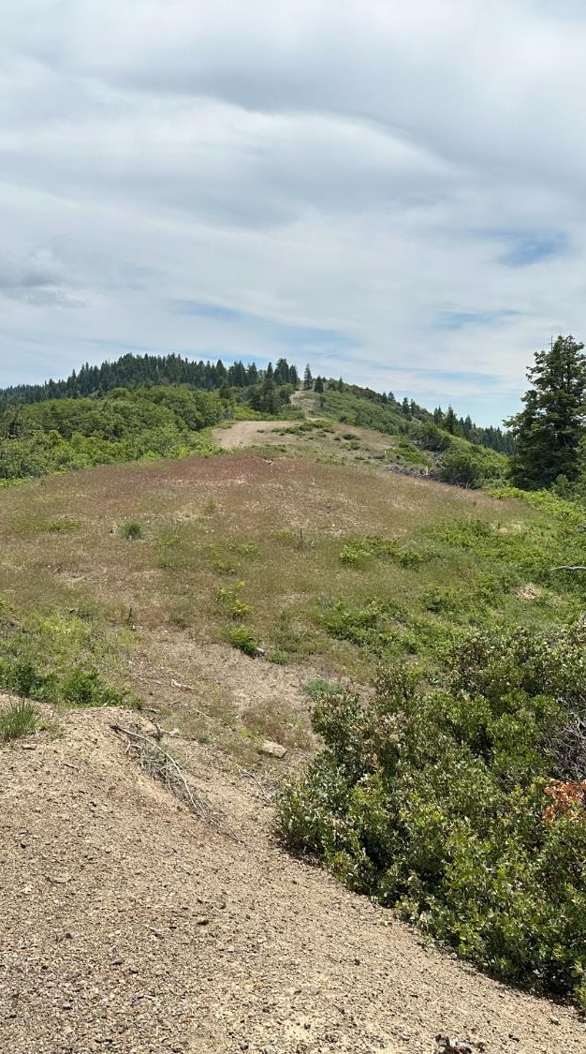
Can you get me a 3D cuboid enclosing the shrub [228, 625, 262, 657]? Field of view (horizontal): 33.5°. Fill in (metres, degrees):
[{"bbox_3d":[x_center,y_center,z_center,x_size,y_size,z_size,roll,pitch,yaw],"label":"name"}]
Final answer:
[{"bbox_3d":[-0.480,1.143,9.800,0.330,0.300,0.330,0,6,0],"label":"shrub"}]

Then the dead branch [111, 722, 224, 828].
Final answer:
[{"bbox_3d":[-0.670,1.253,5.093,0.928,0.180,0.320,28,14,40],"label":"dead branch"}]

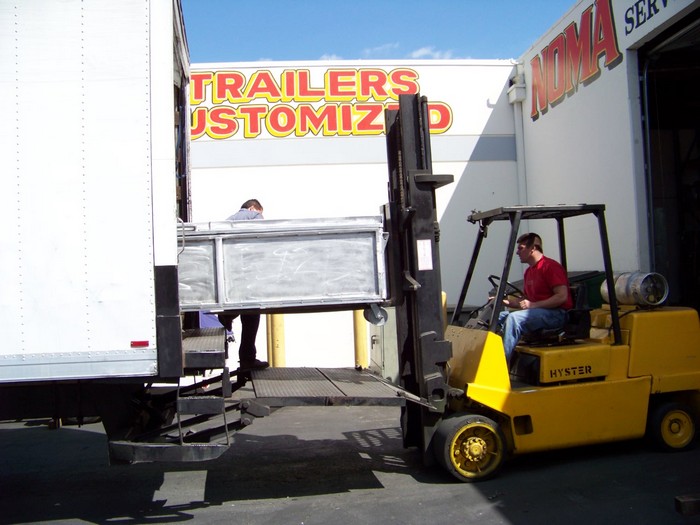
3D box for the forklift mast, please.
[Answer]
[{"bbox_3d":[0.605,0.130,6.350,0.340,3.050,0.660,-3,-2,-12],"label":"forklift mast"}]

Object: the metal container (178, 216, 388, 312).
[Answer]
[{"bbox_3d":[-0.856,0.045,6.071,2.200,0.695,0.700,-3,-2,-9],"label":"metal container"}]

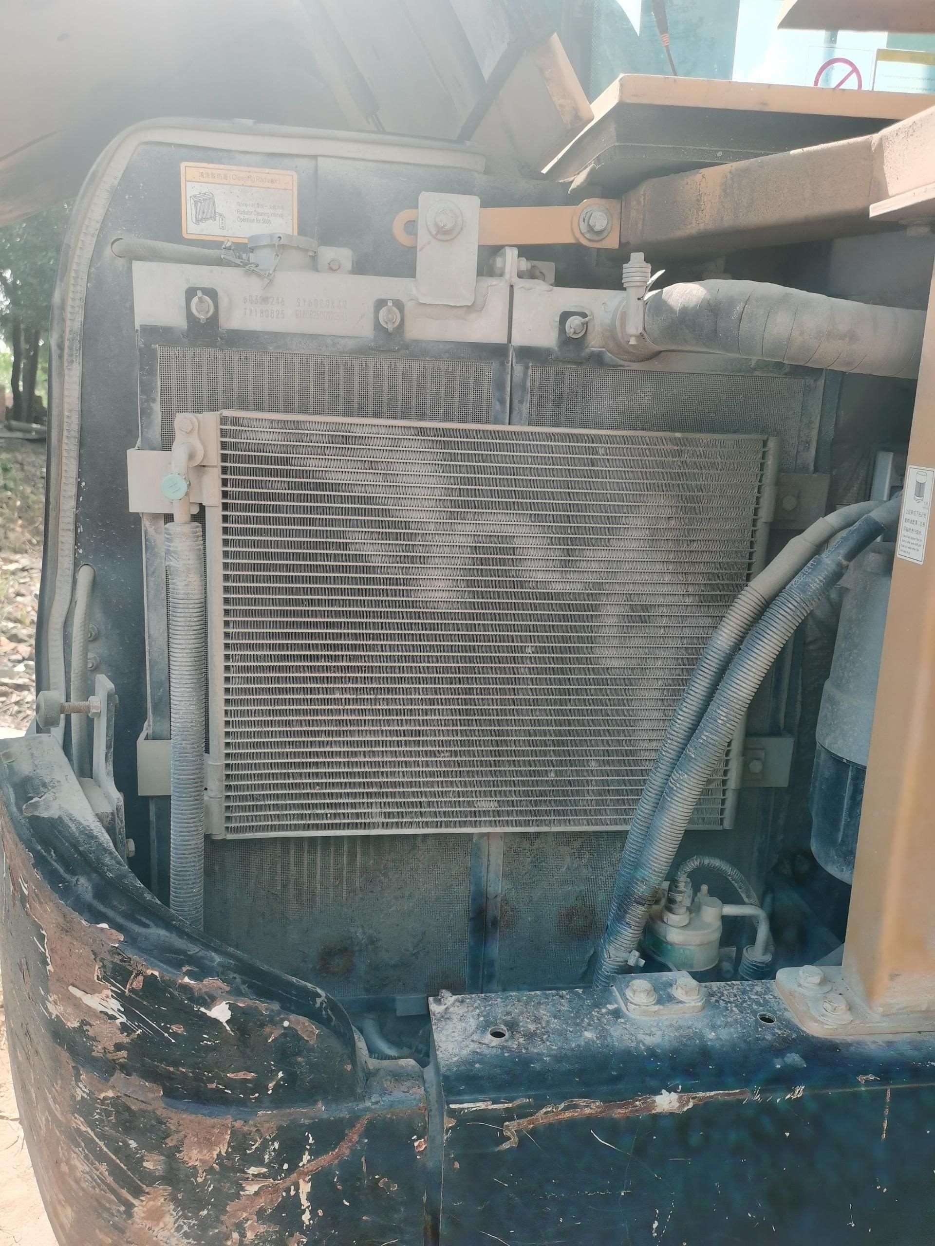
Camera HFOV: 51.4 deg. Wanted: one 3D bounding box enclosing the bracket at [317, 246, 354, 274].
[{"bbox_3d":[-0.136,-0.370,1.000,0.035,0.030,0.016,1,14,-9],"label":"bracket"}]

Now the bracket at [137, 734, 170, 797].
[{"bbox_3d":[-0.310,0.144,1.026,0.064,0.060,0.050,1,14,-9],"label":"bracket"}]

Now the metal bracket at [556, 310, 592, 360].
[{"bbox_3d":[0.110,-0.293,0.987,0.035,0.047,0.028,1,14,-9],"label":"metal bracket"}]

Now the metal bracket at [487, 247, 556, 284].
[{"bbox_3d":[0.056,-0.367,1.002,0.067,0.036,0.055,1,14,-9],"label":"metal bracket"}]

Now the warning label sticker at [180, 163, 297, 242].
[{"bbox_3d":[-0.231,-0.425,0.986,0.115,0.072,0.003,1,14,-9],"label":"warning label sticker"}]

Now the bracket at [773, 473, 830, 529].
[{"bbox_3d":[0.350,-0.133,1.048,0.064,0.058,0.038,1,14,-9],"label":"bracket"}]

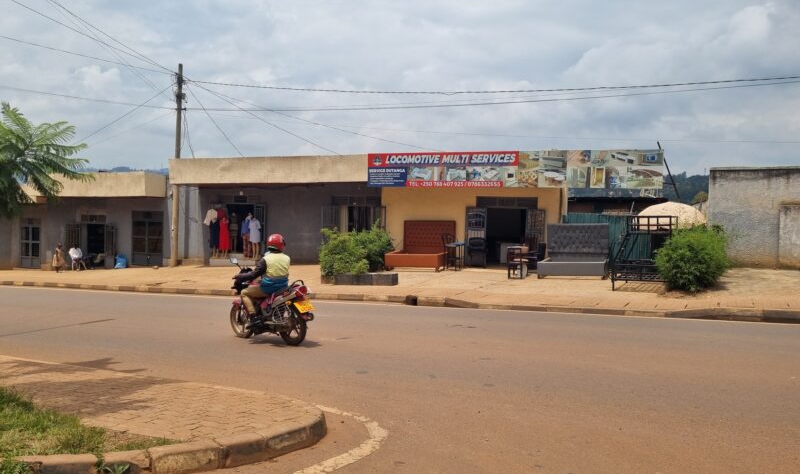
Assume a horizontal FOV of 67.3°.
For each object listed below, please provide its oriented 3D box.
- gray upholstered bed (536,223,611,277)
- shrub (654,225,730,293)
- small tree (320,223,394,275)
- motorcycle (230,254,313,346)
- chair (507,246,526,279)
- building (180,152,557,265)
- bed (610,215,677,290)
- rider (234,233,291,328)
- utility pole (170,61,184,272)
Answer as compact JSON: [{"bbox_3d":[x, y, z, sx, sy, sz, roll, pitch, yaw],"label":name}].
[{"bbox_3d":[5.100,0.370,17.500,1.840,1.500,2.200,1,0,20],"label":"gray upholstered bed"},{"bbox_3d":[6.940,0.510,14.300,1.700,1.580,1.600,1,0,16],"label":"shrub"},{"bbox_3d":[-1.200,0.330,16.600,1.980,1.420,1.300,1,0,16],"label":"small tree"},{"bbox_3d":[-2.020,1.000,9.300,1.950,1.200,0.740,1,0,42],"label":"motorcycle"},{"bbox_3d":[3.320,0.720,17.200,0.440,0.920,0.470,1,0,25],"label":"chair"},{"bbox_3d":[-0.904,-0.800,22.913,14.000,3.800,6.000,1,0,16],"label":"building"},{"bbox_3d":[6.342,0.355,15.449,1.330,1.800,1.950,1,0,28],"label":"bed"},{"bbox_3d":[-2.070,0.660,9.250,0.880,1.460,0.650,1,0,41],"label":"rider"},{"bbox_3d":[-8.200,-2.650,22.300,0.320,7.600,0.320,1,0,16],"label":"utility pole"}]

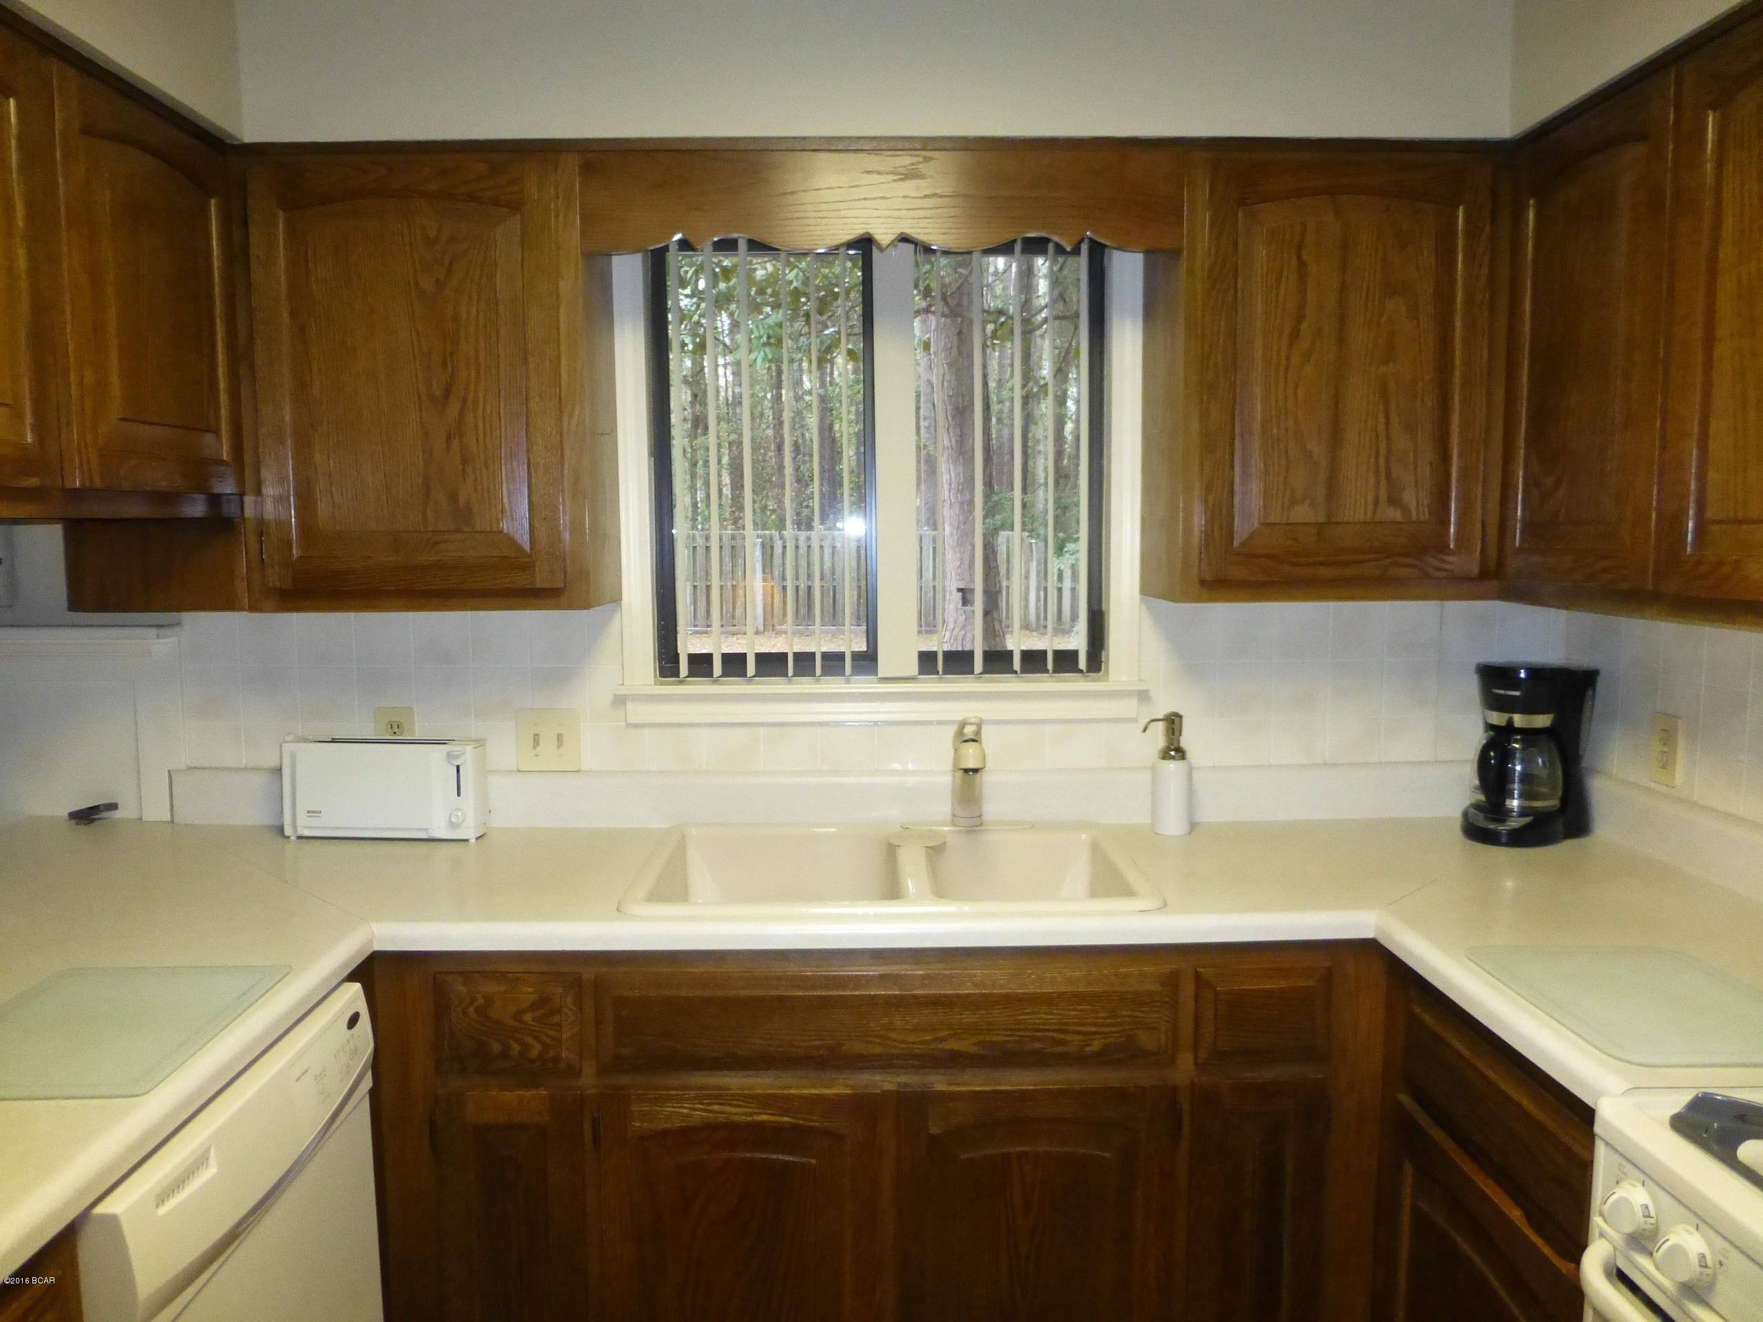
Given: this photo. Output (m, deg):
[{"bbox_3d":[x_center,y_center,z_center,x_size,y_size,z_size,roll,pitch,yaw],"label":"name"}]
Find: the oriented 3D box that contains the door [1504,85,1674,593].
[{"bbox_3d":[1.028,-0.450,1.785,0.025,0.680,0.378,0,6,-1],"label":"door"}]

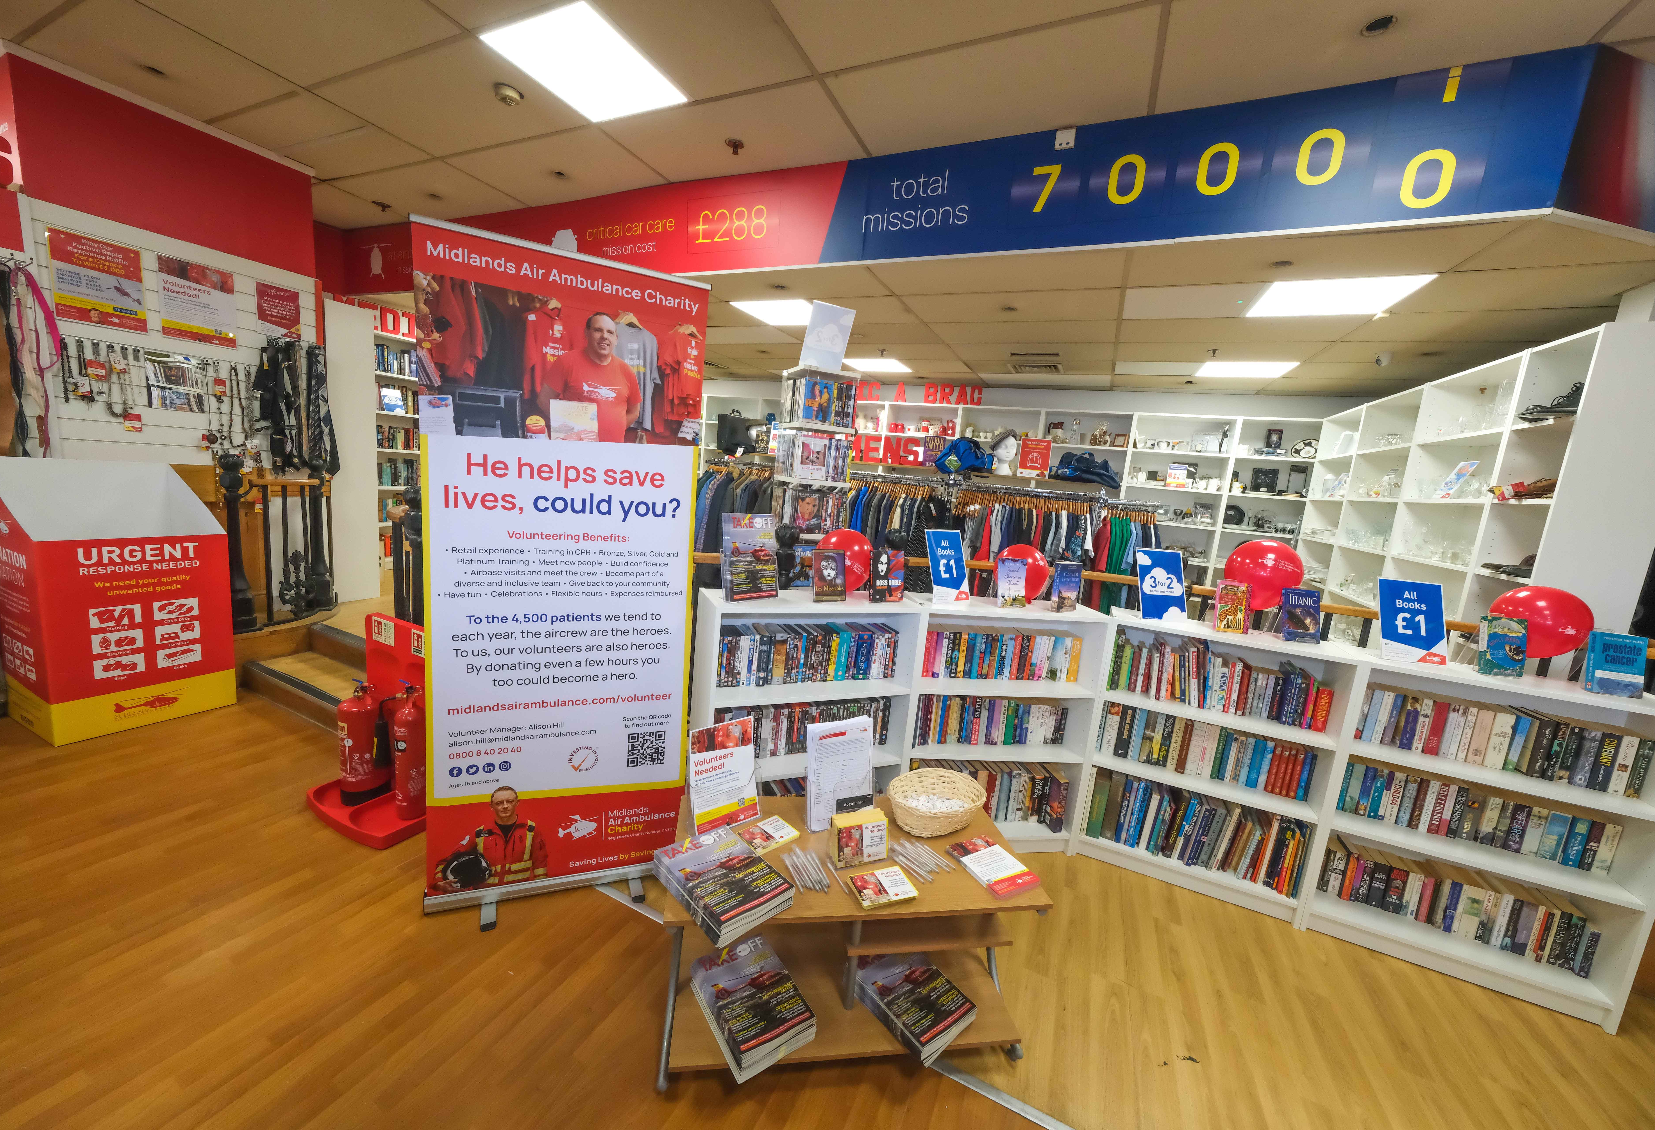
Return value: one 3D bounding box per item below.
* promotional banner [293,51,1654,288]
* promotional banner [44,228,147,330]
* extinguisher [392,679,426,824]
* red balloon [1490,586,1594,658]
[{"bbox_3d":[-0.647,-1.904,3.169,6.850,0.490,0.080,9,9,23],"label":"promotional banner"},{"bbox_3d":[-3.768,-1.458,2.929,0.015,0.423,0.298,10,9,29],"label":"promotional banner"},{"bbox_3d":[-1.669,0.734,2.262,0.120,0.565,0.125,9,9,24],"label":"extinguisher"},{"bbox_3d":[2.446,0.200,1.941,0.228,0.245,0.228,9,9,25],"label":"red balloon"}]

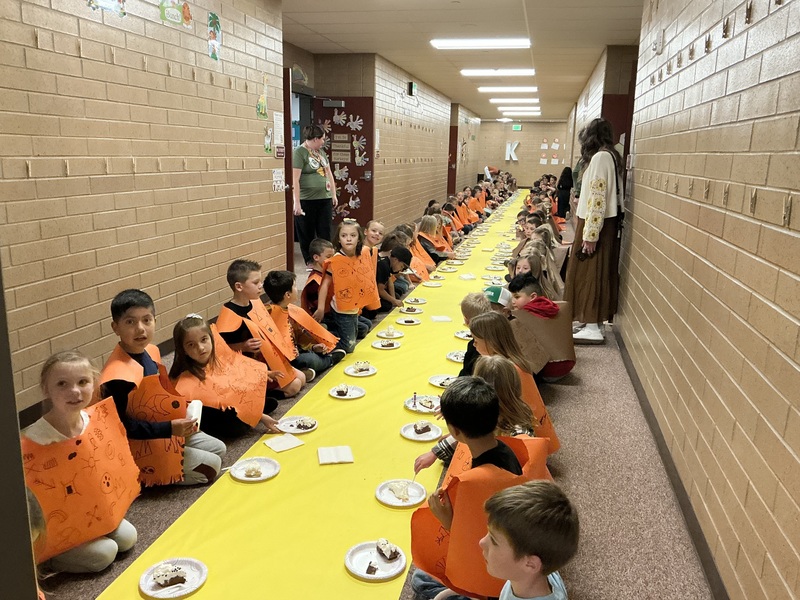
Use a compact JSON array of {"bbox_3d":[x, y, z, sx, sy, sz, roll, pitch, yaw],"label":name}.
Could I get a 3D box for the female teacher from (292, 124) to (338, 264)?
[{"bbox_3d":[-1.014,-1.220,7.744,0.490,1.700,0.360,-8,16,-35],"label":"female teacher"}]

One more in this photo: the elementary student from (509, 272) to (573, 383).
[{"bbox_3d":[0.857,0.149,4.246,0.580,0.660,0.440,8,15,29],"label":"elementary student"}]

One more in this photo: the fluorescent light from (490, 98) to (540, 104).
[{"bbox_3d":[2.973,-5.158,16.756,1.220,0.080,0.580,4,13,12],"label":"fluorescent light"}]

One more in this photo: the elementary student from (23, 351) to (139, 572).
[{"bbox_3d":[-1.152,0.518,2.329,0.500,0.710,0.430,9,15,31],"label":"elementary student"}]

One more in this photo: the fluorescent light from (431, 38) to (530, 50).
[{"bbox_3d":[1.027,-3.252,8.203,1.220,0.080,0.580,4,13,12],"label":"fluorescent light"}]

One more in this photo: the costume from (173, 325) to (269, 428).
[{"bbox_3d":[-0.886,0.395,3.206,0.380,0.430,0.470,13,17,41],"label":"costume"}]

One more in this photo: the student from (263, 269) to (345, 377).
[{"bbox_3d":[-0.700,0.111,4.381,0.570,0.610,0.460,1,13,-2],"label":"student"}]

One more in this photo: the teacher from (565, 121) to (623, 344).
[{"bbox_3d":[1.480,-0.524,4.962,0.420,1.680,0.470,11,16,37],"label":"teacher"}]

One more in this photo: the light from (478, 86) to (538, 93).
[{"bbox_3d":[2.313,-4.503,13.817,1.220,0.080,0.580,4,13,12],"label":"light"}]

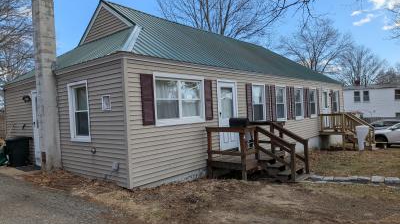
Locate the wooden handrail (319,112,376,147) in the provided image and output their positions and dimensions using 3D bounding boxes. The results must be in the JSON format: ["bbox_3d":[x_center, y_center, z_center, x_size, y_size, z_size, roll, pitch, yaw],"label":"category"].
[{"bbox_3d":[7.442,0.921,13.885,2.300,1.760,1.550,-2,1,42],"label":"wooden handrail"}]

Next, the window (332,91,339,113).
[{"bbox_3d":[7.949,-0.576,16.195,0.120,1.239,0.872,-2,1,42],"label":"window"}]

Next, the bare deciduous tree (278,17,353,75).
[{"bbox_3d":[17.000,-5.982,40.049,10.600,15.026,10.000,-3,0,0],"label":"bare deciduous tree"}]

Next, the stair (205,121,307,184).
[{"bbox_3d":[1.767,1.058,7.739,2.200,1.440,2.380,-2,1,42],"label":"stair"}]

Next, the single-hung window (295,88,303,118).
[{"bbox_3d":[4.456,-0.364,12.361,0.120,1.413,0.867,-2,1,42],"label":"single-hung window"}]

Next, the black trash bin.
[{"bbox_3d":[-6.437,1.390,9.830,0.590,1.010,0.680,-2,1,42],"label":"black trash bin"}]

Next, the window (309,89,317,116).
[{"bbox_3d":[5.589,-0.423,13.604,0.120,1.413,0.838,-2,1,42],"label":"window"}]

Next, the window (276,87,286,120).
[{"bbox_3d":[3.282,-0.329,11.074,0.120,1.373,0.861,-2,1,42],"label":"window"}]

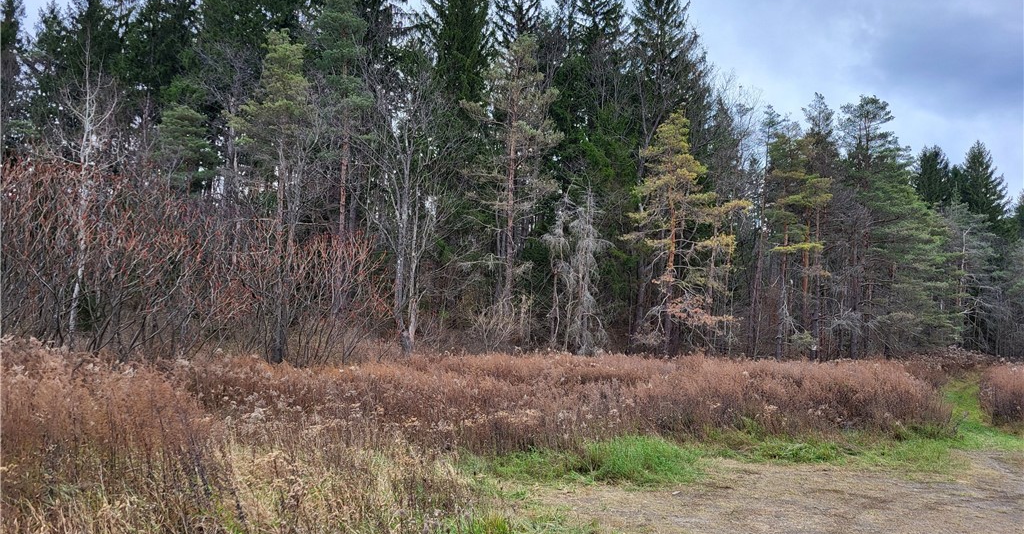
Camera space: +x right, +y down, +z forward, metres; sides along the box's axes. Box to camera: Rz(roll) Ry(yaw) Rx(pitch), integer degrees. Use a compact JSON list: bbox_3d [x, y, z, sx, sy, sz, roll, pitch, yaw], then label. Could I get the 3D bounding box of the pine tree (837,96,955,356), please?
[{"bbox_3d":[16.603,-1.352,33.297,5.110,12.480,4.850,0,-6,0],"label":"pine tree"}]

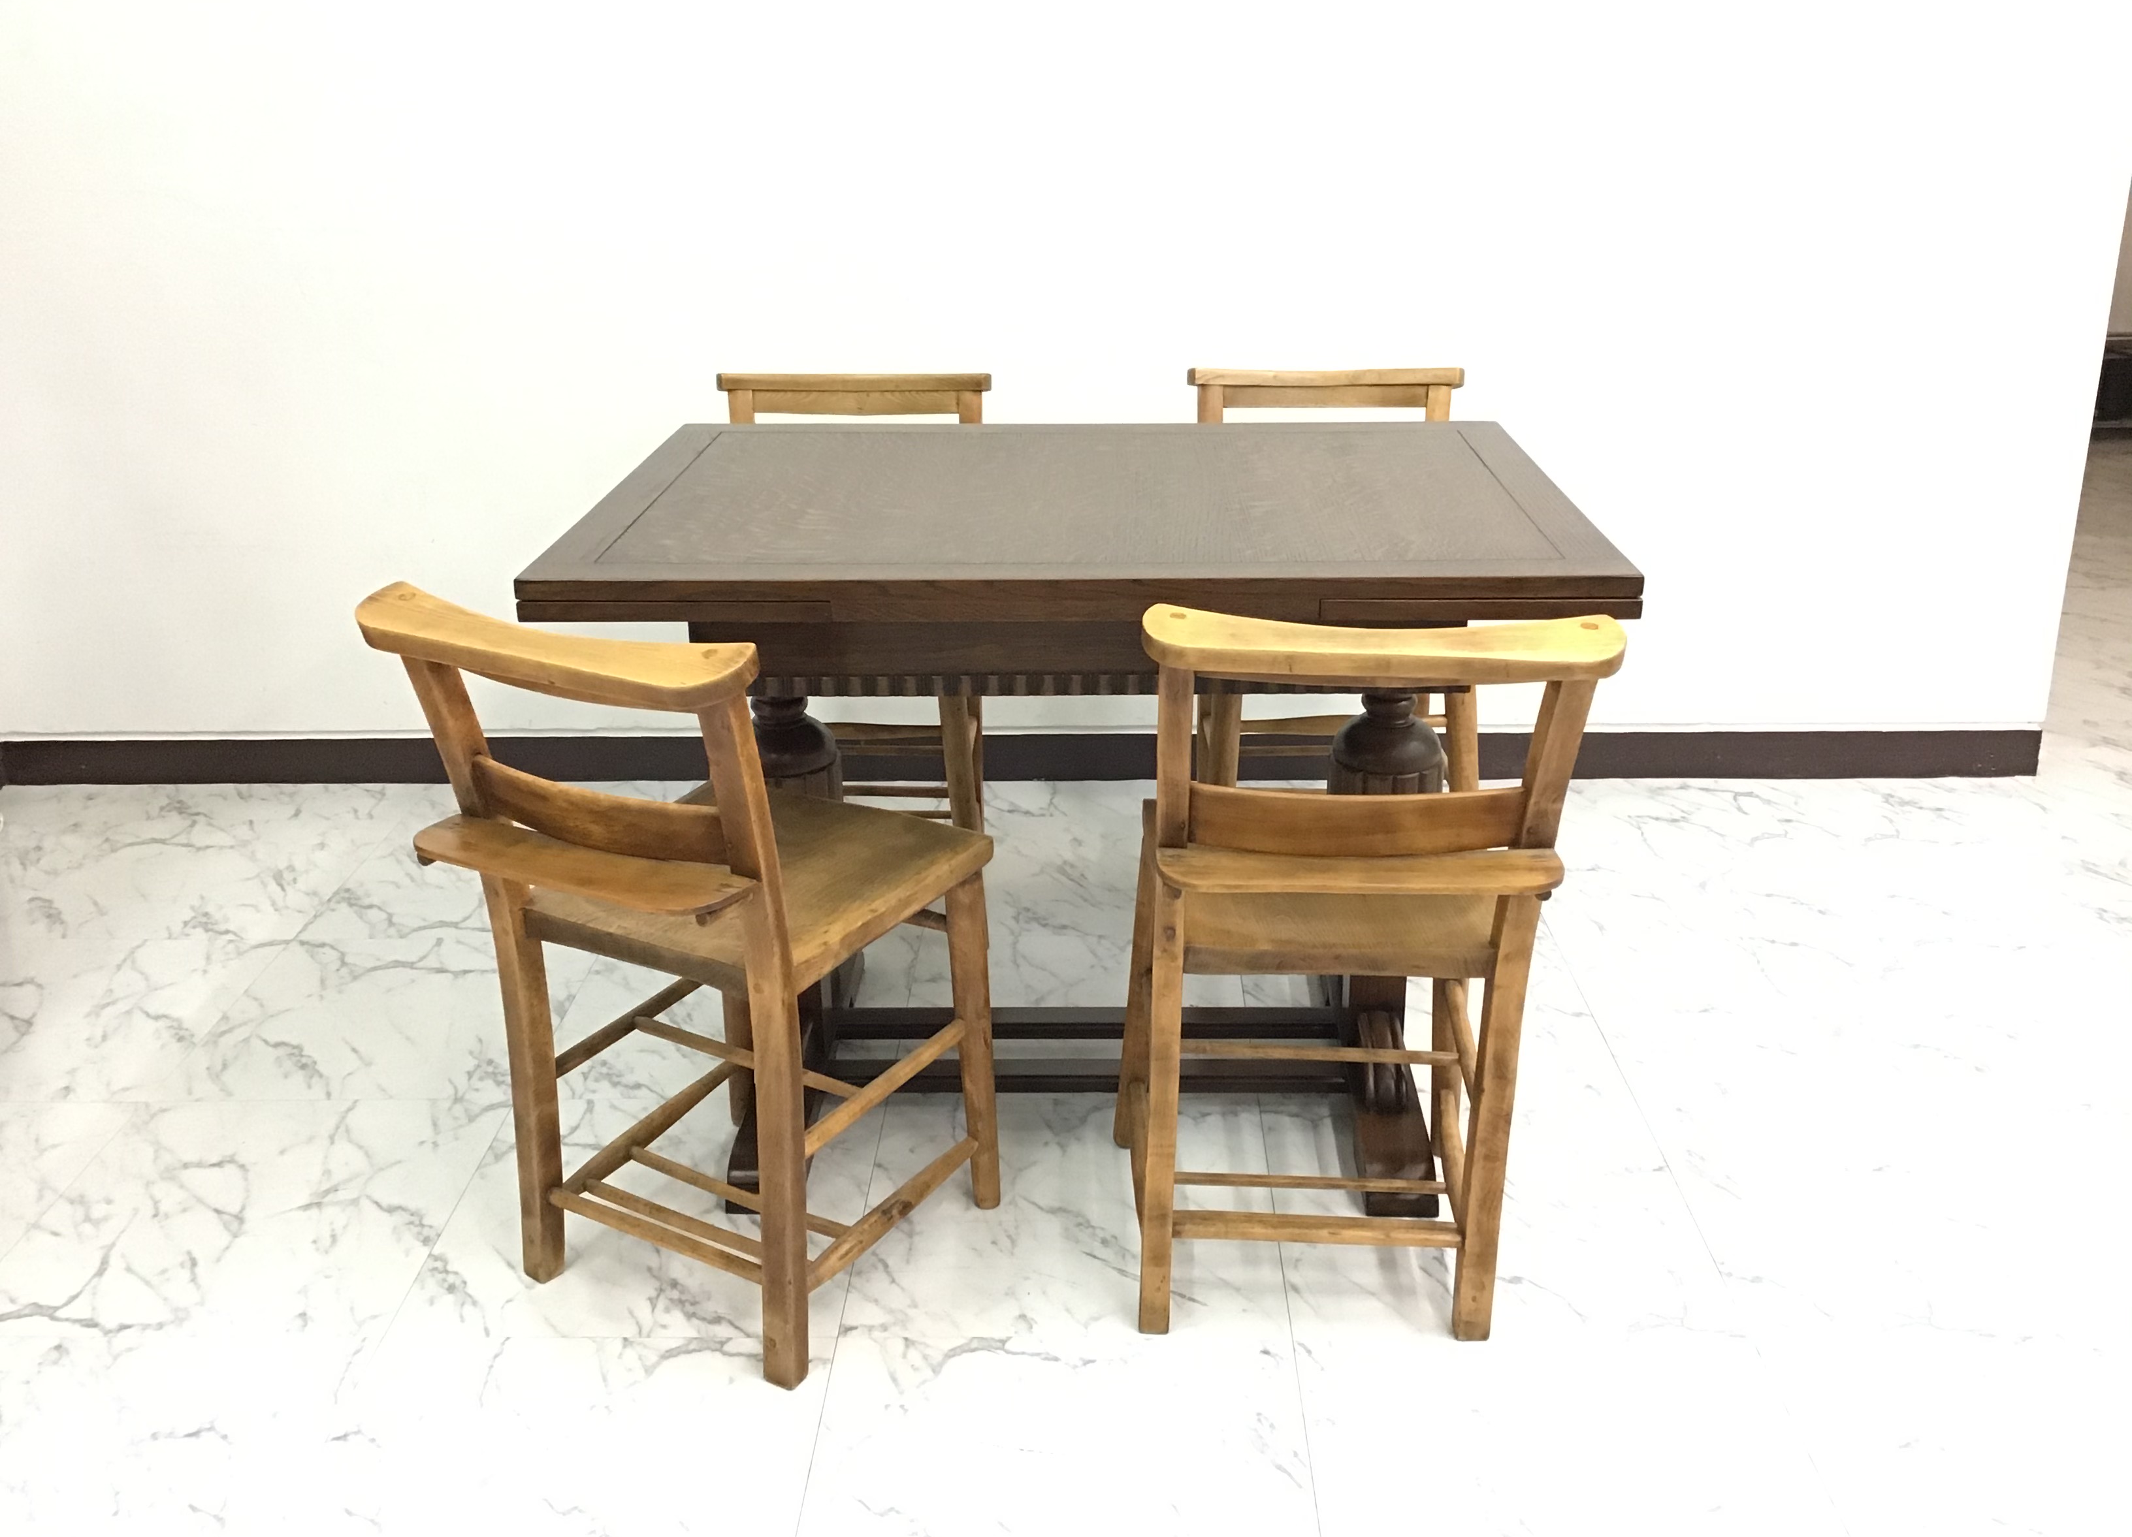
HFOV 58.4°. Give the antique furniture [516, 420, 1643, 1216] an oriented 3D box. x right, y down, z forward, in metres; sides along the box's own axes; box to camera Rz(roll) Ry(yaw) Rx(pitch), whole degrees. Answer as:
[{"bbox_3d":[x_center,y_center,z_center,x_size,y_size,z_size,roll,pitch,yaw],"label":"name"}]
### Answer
[{"bbox_3d":[0.022,0.036,2.289,1.066,0.753,0.756,0,21,2],"label":"antique furniture"}]

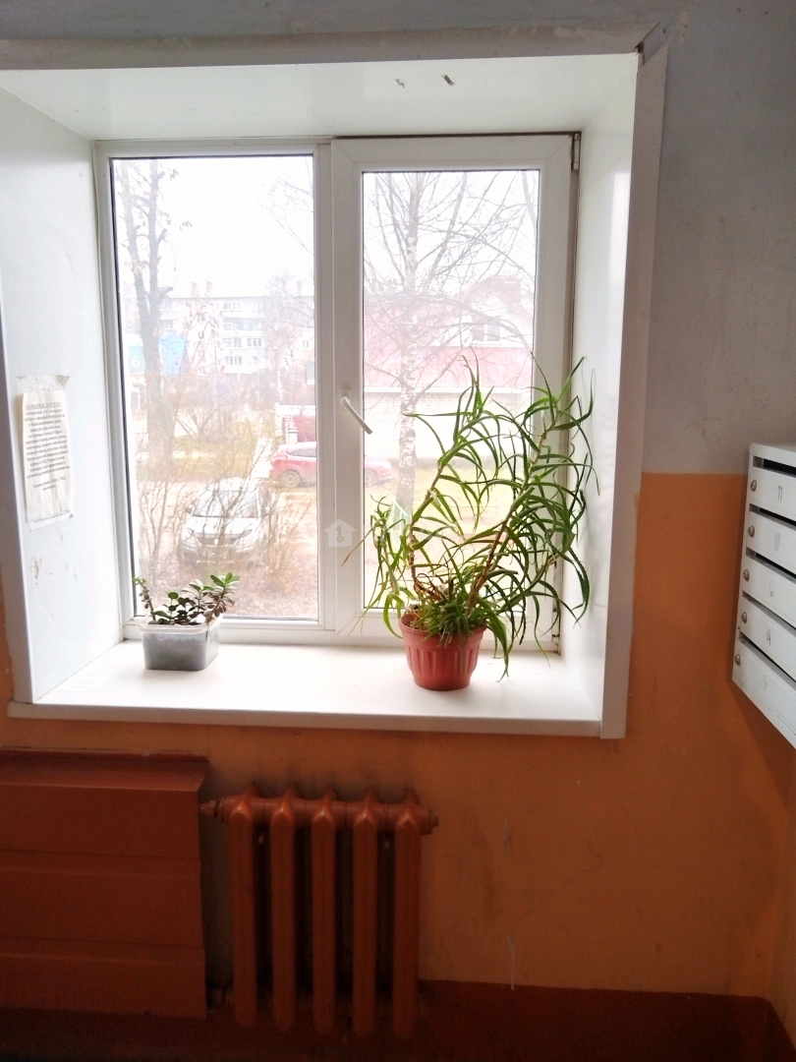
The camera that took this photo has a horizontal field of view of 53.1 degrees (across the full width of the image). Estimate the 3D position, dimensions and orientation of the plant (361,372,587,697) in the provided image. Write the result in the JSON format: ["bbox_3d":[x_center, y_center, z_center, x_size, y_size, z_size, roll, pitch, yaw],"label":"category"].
[{"bbox_3d":[0.178,-0.004,1.993,0.530,0.790,0.400,1,10,4],"label":"plant"}]

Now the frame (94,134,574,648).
[{"bbox_3d":[-0.174,-0.349,2.220,1.260,1.375,0.080,1,10,4],"label":"frame"}]

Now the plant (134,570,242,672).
[{"bbox_3d":[-0.587,0.245,2.234,0.270,0.255,0.190,1,11,4],"label":"plant"}]

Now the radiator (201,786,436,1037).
[{"bbox_3d":[-0.179,0.905,1.921,0.525,0.570,0.140,1,11,4],"label":"radiator"}]

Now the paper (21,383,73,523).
[{"bbox_3d":[-0.876,-0.198,1.996,0.012,0.335,0.200,2,11,8],"label":"paper"}]

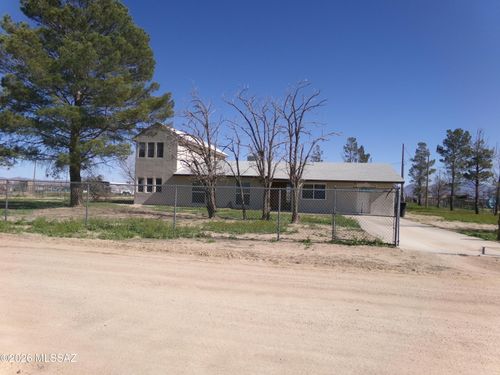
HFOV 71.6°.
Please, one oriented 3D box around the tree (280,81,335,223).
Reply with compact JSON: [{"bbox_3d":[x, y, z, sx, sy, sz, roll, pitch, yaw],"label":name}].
[{"bbox_3d":[2.710,-1.670,16.200,2.500,6.660,2.420,1,-1,0],"label":"tree"}]

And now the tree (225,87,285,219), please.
[{"bbox_3d":[0.221,-1.581,17.000,2.600,6.350,2.520,1,-1,0],"label":"tree"}]

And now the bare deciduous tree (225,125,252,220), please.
[{"bbox_3d":[-0.617,-0.715,17.100,1.250,4.590,1.210,1,-1,0],"label":"bare deciduous tree"}]

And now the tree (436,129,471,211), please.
[{"bbox_3d":[19.957,-1.741,34.000,3.200,8.090,3.100,1,-1,0],"label":"tree"}]

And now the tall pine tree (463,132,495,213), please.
[{"bbox_3d":[19.528,-1.276,29.500,2.500,7.150,2.420,1,-1,0],"label":"tall pine tree"}]

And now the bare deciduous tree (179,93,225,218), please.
[{"bbox_3d":[-2.378,-1.569,17.000,2.300,6.180,2.230,1,-1,0],"label":"bare deciduous tree"}]

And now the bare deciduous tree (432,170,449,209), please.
[{"bbox_3d":[22.410,0.237,41.000,2.100,4.490,2.040,1,-1,0],"label":"bare deciduous tree"}]

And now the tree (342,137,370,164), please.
[{"bbox_3d":[14.130,-2.222,46.000,3.800,9.090,3.690,1,-1,0],"label":"tree"}]

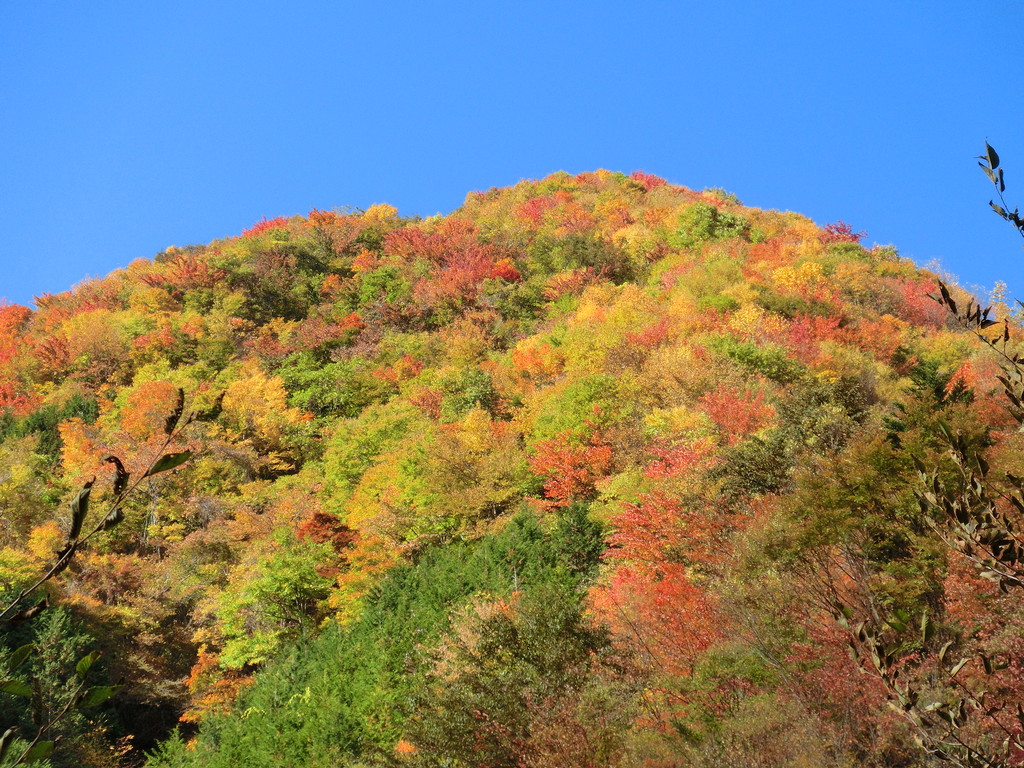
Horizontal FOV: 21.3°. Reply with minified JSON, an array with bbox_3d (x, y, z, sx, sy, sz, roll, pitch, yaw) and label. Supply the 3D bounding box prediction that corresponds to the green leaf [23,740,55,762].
[{"bbox_3d":[-0.678,0.527,3.900,0.055,0.026,0.017,-33,-1,0],"label":"green leaf"}]

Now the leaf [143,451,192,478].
[{"bbox_3d":[-0.505,0.117,4.000,0.077,0.026,0.020,-29,2,0],"label":"leaf"}]

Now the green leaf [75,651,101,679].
[{"bbox_3d":[-0.608,0.402,3.900,0.025,0.052,0.018,38,0,-3],"label":"green leaf"}]

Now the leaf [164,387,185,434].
[{"bbox_3d":[-0.496,0.040,4.000,0.020,0.070,0.020,16,0,-7],"label":"leaf"}]

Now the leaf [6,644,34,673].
[{"bbox_3d":[-0.704,0.393,3.900,0.026,0.055,0.018,44,0,-3],"label":"leaf"}]

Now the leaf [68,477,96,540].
[{"bbox_3d":[-0.631,0.184,4.000,0.027,0.104,0.025,20,0,-8],"label":"leaf"}]

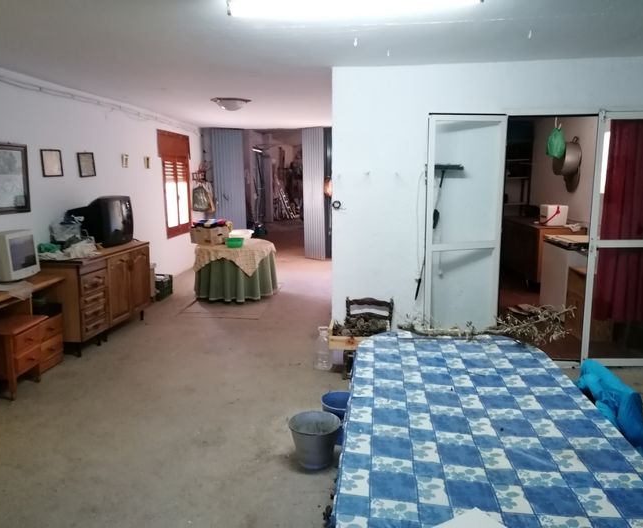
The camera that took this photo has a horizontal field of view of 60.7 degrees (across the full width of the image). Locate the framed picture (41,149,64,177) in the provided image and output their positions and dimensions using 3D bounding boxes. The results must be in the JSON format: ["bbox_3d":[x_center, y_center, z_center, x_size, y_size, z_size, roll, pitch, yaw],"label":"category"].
[{"bbox_3d":[-2.630,-0.979,5.369,0.020,0.256,0.338,1,11,6],"label":"framed picture"}]

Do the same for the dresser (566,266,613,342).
[{"bbox_3d":[2.695,0.407,5.506,0.300,0.670,0.390,1,8,6],"label":"dresser"}]

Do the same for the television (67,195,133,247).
[{"bbox_3d":[-2.458,-0.472,6.065,0.460,0.520,0.620,2,9,12],"label":"television"}]

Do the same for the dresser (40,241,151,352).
[{"bbox_3d":[-2.379,0.293,5.816,0.560,0.840,1.530,1,8,6],"label":"dresser"}]

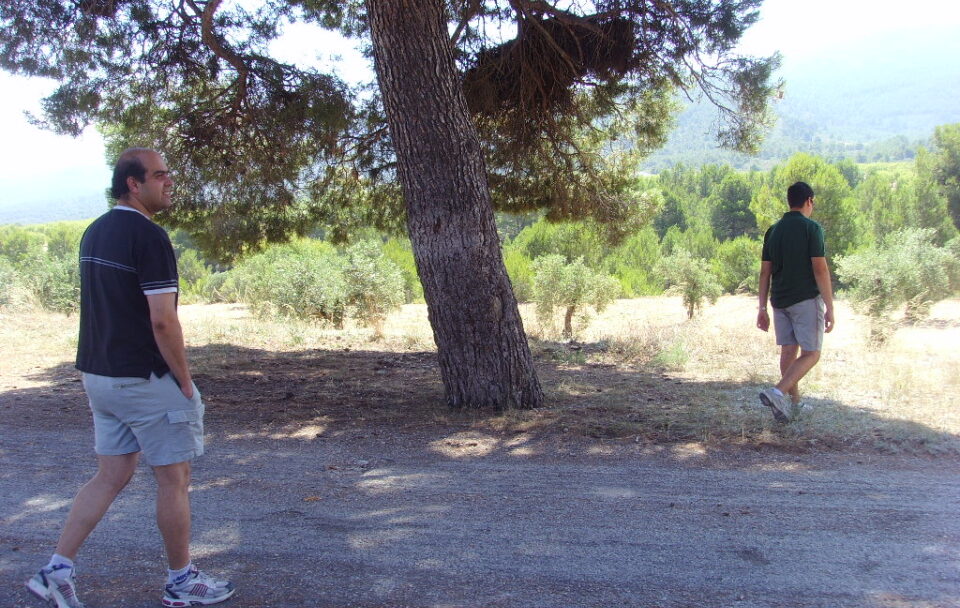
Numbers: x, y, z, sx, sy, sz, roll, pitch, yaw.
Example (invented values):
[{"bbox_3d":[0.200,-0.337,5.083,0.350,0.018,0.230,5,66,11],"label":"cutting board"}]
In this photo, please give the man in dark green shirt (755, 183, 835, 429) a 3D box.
[{"bbox_3d":[2.343,-0.036,7.955,0.540,1.720,0.600,5,7,42],"label":"man in dark green shirt"}]

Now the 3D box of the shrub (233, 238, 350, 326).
[{"bbox_3d":[-3.258,-0.346,18.430,1.950,1.537,1.657,0,5,0],"label":"shrub"}]

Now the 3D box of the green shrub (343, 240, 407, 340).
[{"bbox_3d":[-1.723,-0.255,17.430,1.068,1.535,1.014,0,5,0],"label":"green shrub"}]

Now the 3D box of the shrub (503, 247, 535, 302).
[{"bbox_3d":[0.661,-0.706,25.939,1.298,1.345,1.233,0,5,0],"label":"shrub"}]

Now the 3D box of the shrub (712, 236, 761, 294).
[{"bbox_3d":[6.705,-0.992,27.932,1.372,1.499,1.303,0,5,0],"label":"shrub"}]

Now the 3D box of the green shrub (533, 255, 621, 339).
[{"bbox_3d":[1.561,-0.119,17.438,1.424,1.359,1.353,0,5,0],"label":"green shrub"}]

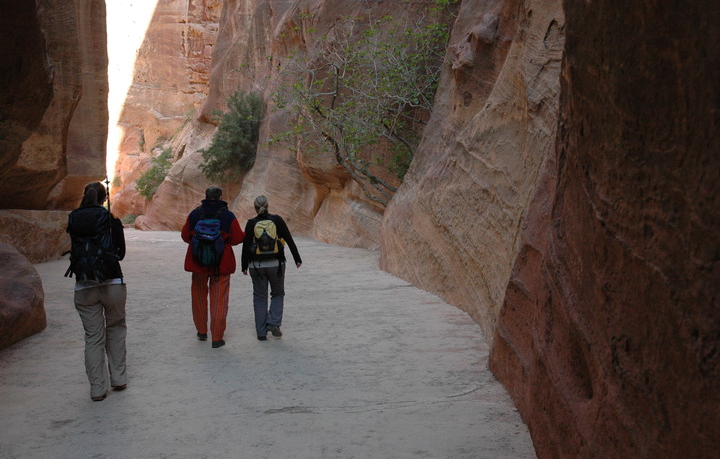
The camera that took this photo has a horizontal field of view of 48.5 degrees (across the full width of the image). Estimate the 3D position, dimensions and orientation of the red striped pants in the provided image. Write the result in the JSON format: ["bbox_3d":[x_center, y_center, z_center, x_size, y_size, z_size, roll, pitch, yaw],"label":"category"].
[{"bbox_3d":[-1.653,0.821,8.870,0.430,0.880,0.480,0,2,-7],"label":"red striped pants"}]

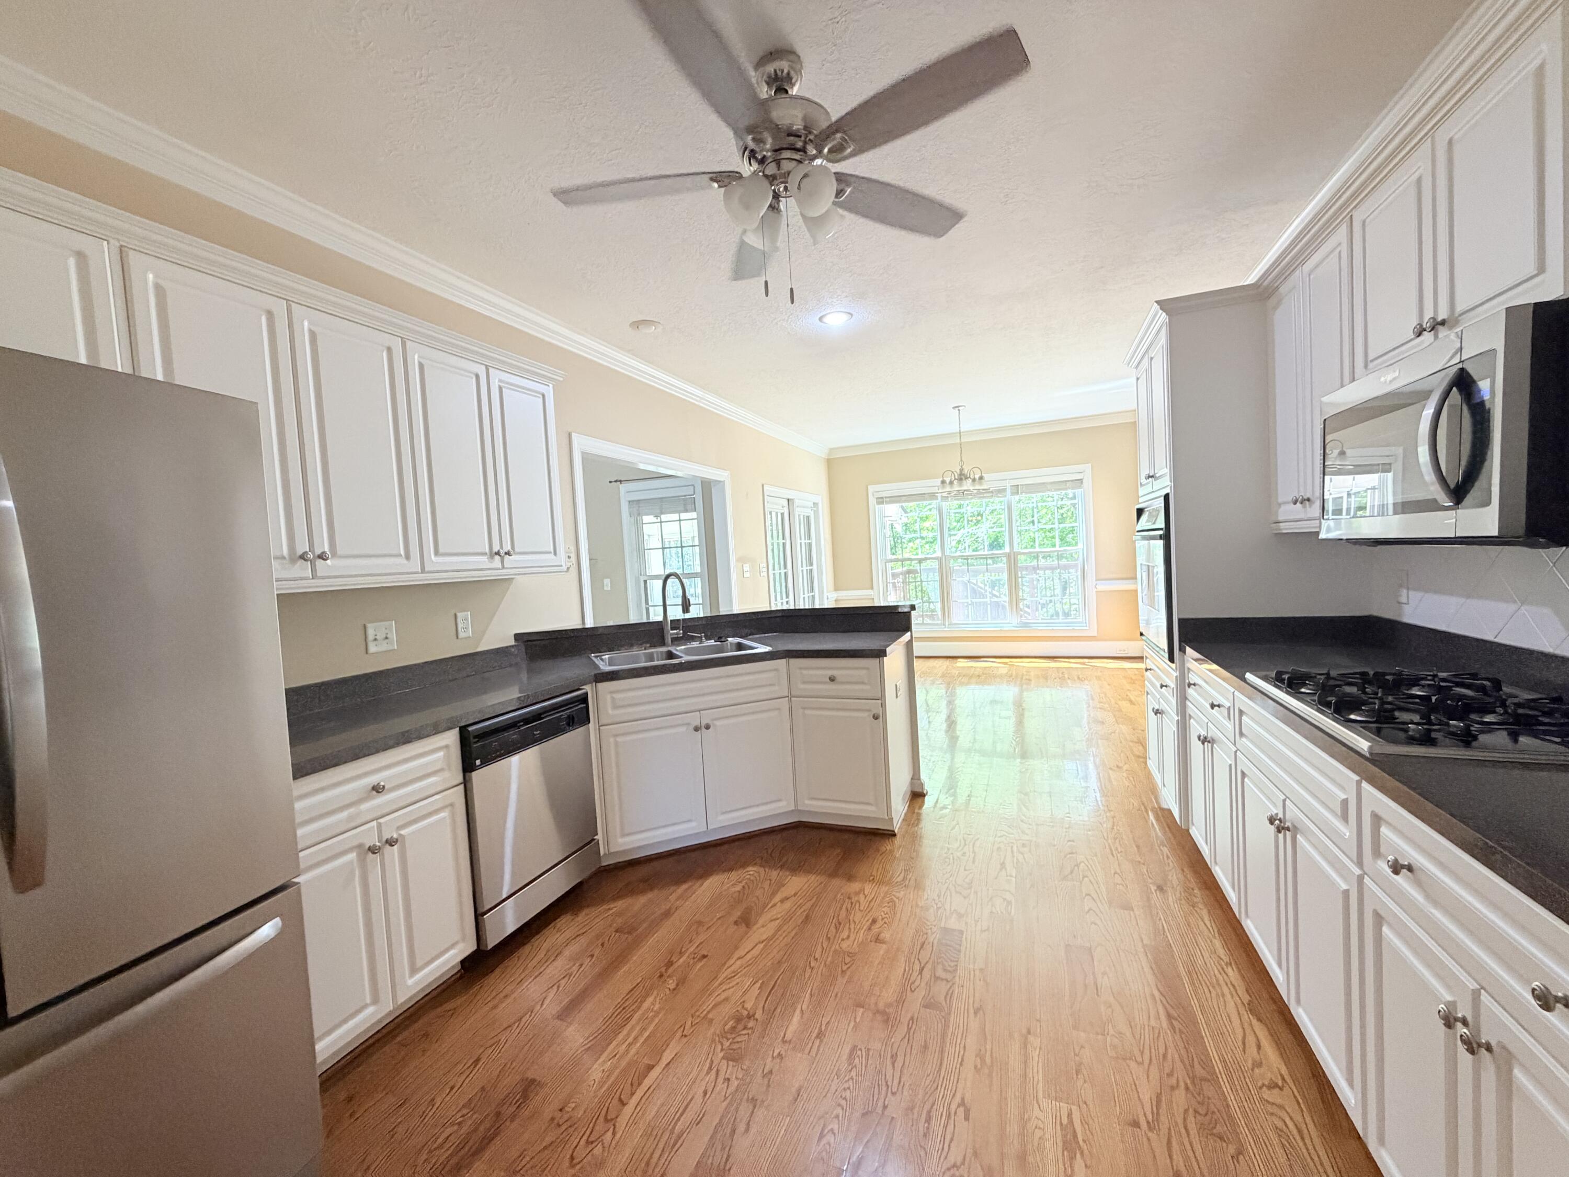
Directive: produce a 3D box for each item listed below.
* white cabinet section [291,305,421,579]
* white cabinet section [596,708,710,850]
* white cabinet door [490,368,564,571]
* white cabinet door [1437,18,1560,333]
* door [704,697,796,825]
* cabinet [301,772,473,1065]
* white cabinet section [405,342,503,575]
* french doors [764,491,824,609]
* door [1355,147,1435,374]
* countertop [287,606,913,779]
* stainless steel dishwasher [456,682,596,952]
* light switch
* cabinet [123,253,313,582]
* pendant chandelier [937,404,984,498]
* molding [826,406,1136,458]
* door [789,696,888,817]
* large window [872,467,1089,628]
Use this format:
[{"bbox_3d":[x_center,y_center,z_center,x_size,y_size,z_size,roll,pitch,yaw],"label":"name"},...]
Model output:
[{"bbox_3d":[-1.439,-0.467,2.154,0.030,0.847,0.367,-2,3,21],"label":"white cabinet section"},{"bbox_3d":[-0.605,0.876,2.898,0.452,0.563,0.030,-5,3,-23],"label":"white cabinet section"},{"bbox_3d":[-1.159,-0.516,2.870,0.030,0.860,0.375,-2,3,22],"label":"white cabinet door"},{"bbox_3d":[1.425,-0.772,1.267,0.025,0.494,0.359,-2,3,21],"label":"white cabinet door"},{"bbox_3d":[-0.175,0.851,3.118,0.452,0.573,0.020,-4,3,-23],"label":"door"},{"bbox_3d":[-1.441,0.983,1.963,0.600,0.593,0.606,-2,3,21],"label":"cabinet"},{"bbox_3d":[-1.300,-0.492,2.510,0.030,0.847,0.365,-2,3,21],"label":"white cabinet section"},{"bbox_3d":[0.161,-0.058,7.245,0.130,2.110,1.880,-2,3,21],"label":"french doors"},{"bbox_3d":[1.561,-0.798,1.622,0.025,0.494,0.365,-2,3,21],"label":"door"},{"bbox_3d":[-0.568,0.306,2.735,1.855,0.185,2.740,-2,3,22],"label":"countertop"},{"bbox_3d":[-1.202,0.857,2.539,0.600,0.820,0.610,-2,3,22],"label":"stainless steel dishwasher"},{"bbox_3d":[-1.595,0.194,2.526,0.018,0.116,0.117,-2,3,21],"label":"light switch"},{"bbox_3d":[-1.579,-0.445,1.796,0.030,0.850,0.369,-2,3,21],"label":"cabinet"},{"bbox_3d":[1.767,-1.374,6.330,0.470,0.850,0.470,-2,3,22],"label":"pendant chandelier"},{"bbox_3d":[2.230,-1.823,7.565,3.620,0.125,0.090,-2,3,22],"label":"molding"},{"bbox_3d":[0.266,0.816,3.075,0.448,0.563,0.030,-2,3,21],"label":"door"},{"bbox_3d":[2.317,-0.383,7.656,2.550,1.920,0.110,-2,3,22],"label":"large window"}]

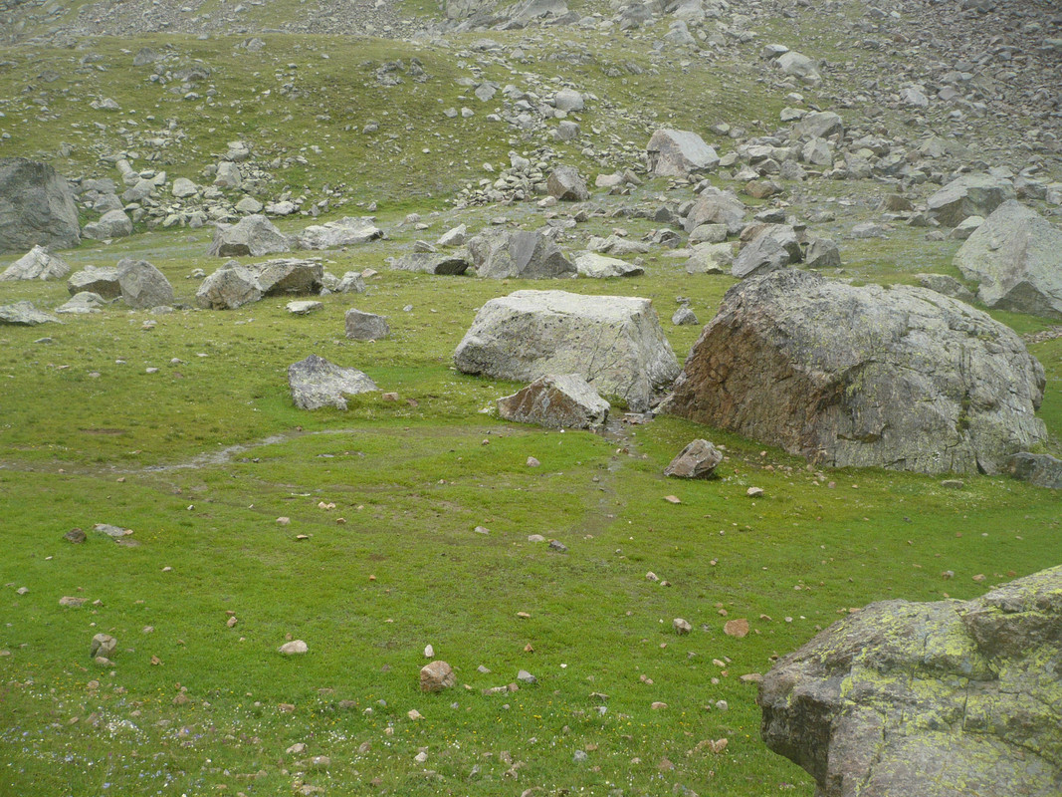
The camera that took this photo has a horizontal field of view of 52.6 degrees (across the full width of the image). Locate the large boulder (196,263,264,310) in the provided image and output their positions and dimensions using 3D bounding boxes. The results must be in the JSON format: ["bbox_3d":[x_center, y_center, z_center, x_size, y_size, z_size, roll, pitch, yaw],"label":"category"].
[{"bbox_3d":[-6.585,-2.489,23.436,1.358,0.925,1.154,0,13,0],"label":"large boulder"}]

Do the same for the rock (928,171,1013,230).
[{"bbox_3d":[15.428,-7.007,37.675,2.835,1.793,2.551,6,15,24],"label":"rock"}]

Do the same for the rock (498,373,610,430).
[{"bbox_3d":[0.283,-0.035,13.788,1.428,0.596,0.928,0,14,1],"label":"rock"}]

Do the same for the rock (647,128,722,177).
[{"bbox_3d":[6.221,-10.073,43.905,2.922,1.897,2.361,2,14,8],"label":"rock"}]

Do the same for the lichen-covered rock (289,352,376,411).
[{"bbox_3d":[-2.882,-0.267,15.560,1.248,0.693,0.936,0,13,0],"label":"lichen-covered rock"}]

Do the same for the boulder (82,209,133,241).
[{"bbox_3d":[-13.232,-5.424,33.463,1.466,0.893,1.265,-5,15,-21],"label":"boulder"}]

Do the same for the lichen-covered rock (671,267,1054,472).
[{"bbox_3d":[3.920,-0.570,13.100,4.150,2.050,3.200,2,14,9],"label":"lichen-covered rock"}]

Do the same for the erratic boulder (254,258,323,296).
[{"bbox_3d":[-5.211,-2.652,22.932,1.420,0.708,1.094,-3,14,-12],"label":"erratic boulder"}]

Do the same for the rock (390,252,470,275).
[{"bbox_3d":[-2.675,-3.619,28.632,2.094,0.509,1.466,0,13,0],"label":"rock"}]

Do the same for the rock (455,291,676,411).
[{"bbox_3d":[0.556,-0.863,16.530,3.257,1.400,2.605,7,15,27],"label":"rock"}]

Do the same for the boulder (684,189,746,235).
[{"bbox_3d":[6.201,-6.273,36.157,2.055,1.429,1.747,0,13,0],"label":"boulder"}]

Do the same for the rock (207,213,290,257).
[{"bbox_3d":[-7.846,-4.550,29.646,2.132,1.082,1.656,-4,14,-14],"label":"rock"}]

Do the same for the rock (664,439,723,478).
[{"bbox_3d":[1.776,0.612,11.687,0.629,0.358,0.510,2,14,9],"label":"rock"}]

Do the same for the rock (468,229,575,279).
[{"bbox_3d":[-0.231,-3.772,27.921,2.787,1.139,1.812,0,13,0],"label":"rock"}]

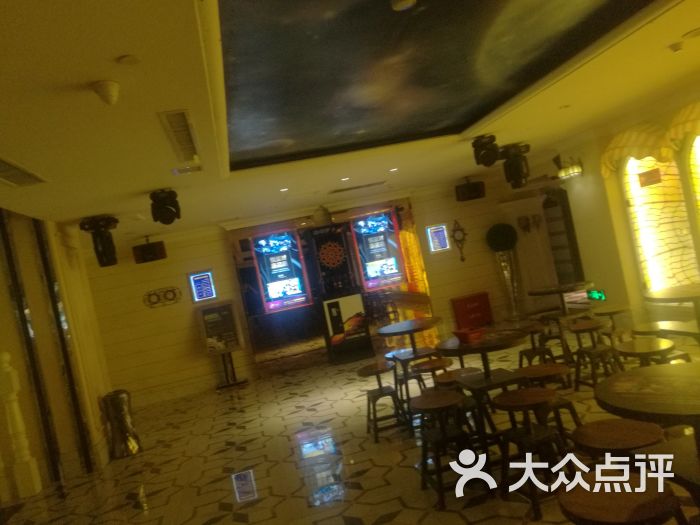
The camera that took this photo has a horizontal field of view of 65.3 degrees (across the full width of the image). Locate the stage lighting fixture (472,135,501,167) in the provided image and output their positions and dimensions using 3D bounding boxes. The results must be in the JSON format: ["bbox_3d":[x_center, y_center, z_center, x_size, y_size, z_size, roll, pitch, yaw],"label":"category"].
[{"bbox_3d":[1.449,-1.163,5.813,0.280,0.350,0.330,-11,1,9],"label":"stage lighting fixture"}]

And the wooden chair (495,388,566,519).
[{"bbox_3d":[1.014,1.035,3.000,0.345,0.558,0.345,-12,1,-11],"label":"wooden chair"}]

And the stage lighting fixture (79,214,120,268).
[{"bbox_3d":[-2.648,-0.234,5.795,0.400,0.530,0.300,-11,1,-12],"label":"stage lighting fixture"}]

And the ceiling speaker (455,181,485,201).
[{"bbox_3d":[1.859,-1.097,8.492,0.440,0.240,0.270,-11,1,3],"label":"ceiling speaker"}]

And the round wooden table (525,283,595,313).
[{"bbox_3d":[2.501,0.707,6.314,0.700,0.810,0.700,-11,1,0],"label":"round wooden table"}]

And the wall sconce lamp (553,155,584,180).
[{"bbox_3d":[2.642,-1.136,6.601,0.240,0.320,0.360,-12,1,-11],"label":"wall sconce lamp"}]

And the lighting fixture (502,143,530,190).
[{"bbox_3d":[2.104,-1.215,6.940,0.360,0.540,0.300,-12,1,-11],"label":"lighting fixture"}]

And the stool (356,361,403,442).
[{"bbox_3d":[0.296,1.260,4.946,0.350,0.590,0.350,-11,1,-12],"label":"stool"}]

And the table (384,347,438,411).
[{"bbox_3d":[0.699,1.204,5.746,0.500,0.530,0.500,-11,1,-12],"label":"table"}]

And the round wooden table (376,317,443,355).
[{"bbox_3d":[0.637,0.967,5.083,0.620,0.759,0.620,-11,1,0],"label":"round wooden table"}]

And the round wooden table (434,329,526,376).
[{"bbox_3d":[1.098,1.001,4.210,0.690,0.810,0.690,-11,1,0],"label":"round wooden table"}]

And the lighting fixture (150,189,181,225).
[{"bbox_3d":[-1.559,-0.474,4.620,0.230,0.280,0.230,-11,2,-17],"label":"lighting fixture"}]

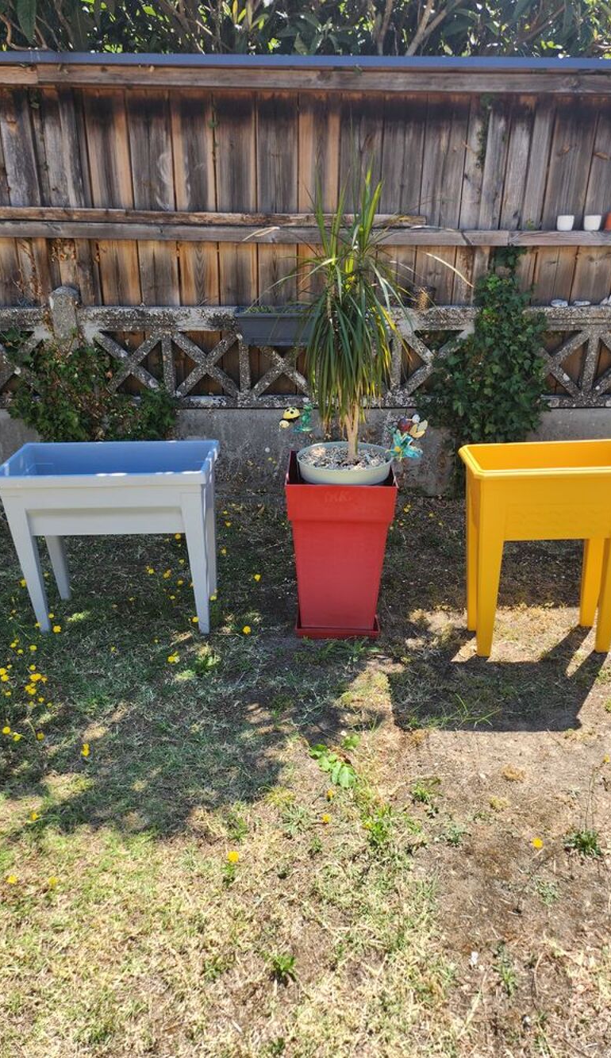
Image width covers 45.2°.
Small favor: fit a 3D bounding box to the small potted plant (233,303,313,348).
[{"bbox_3d":[-0.121,-1.015,3.652,0.420,0.170,0.200,1,25,0],"label":"small potted plant"}]

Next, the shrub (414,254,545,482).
[{"bbox_3d":[0.875,-0.735,3.732,0.640,1.330,0.350,1,25,0],"label":"shrub"}]

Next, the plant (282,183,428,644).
[{"bbox_3d":[0.155,-0.384,2.642,0.460,1.630,0.440,1,25,0],"label":"plant"}]

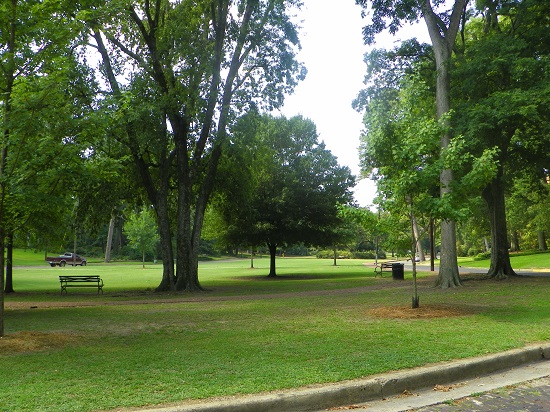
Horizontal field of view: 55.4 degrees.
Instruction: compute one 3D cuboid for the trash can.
[{"bbox_3d":[6.975,3.713,29.642,0.660,0.960,0.660,0,-5,0],"label":"trash can"}]

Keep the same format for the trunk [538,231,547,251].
[{"bbox_3d":[27.592,3.570,54.092,0.850,2.100,0.850,0,-5,0],"label":"trunk"}]

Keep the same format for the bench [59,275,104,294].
[{"bbox_3d":[-8.773,3.595,23.838,1.850,0.860,0.650,0,-5,2],"label":"bench"}]

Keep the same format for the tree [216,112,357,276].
[{"bbox_3d":[0.731,-0.598,36.987,9.400,11.100,9.200,0,-5,0],"label":"tree"}]

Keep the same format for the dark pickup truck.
[{"bbox_3d":[-27.013,6.954,68.081,1.950,1.850,5.500,-2,-6,26],"label":"dark pickup truck"}]

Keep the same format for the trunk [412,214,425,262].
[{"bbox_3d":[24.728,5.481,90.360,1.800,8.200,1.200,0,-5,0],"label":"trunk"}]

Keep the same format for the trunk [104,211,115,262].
[{"bbox_3d":[-27.157,5.253,86.360,1.400,8.200,1.100,0,-5,0],"label":"trunk"}]

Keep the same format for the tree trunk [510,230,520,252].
[{"bbox_3d":[24.780,3.619,54.099,0.950,2.250,0.950,0,-5,0],"label":"tree trunk"}]

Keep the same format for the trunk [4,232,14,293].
[{"bbox_3d":[-12.425,2.658,24.623,0.420,2.800,0.420,0,-5,0],"label":"trunk"}]

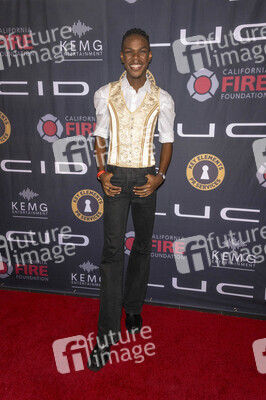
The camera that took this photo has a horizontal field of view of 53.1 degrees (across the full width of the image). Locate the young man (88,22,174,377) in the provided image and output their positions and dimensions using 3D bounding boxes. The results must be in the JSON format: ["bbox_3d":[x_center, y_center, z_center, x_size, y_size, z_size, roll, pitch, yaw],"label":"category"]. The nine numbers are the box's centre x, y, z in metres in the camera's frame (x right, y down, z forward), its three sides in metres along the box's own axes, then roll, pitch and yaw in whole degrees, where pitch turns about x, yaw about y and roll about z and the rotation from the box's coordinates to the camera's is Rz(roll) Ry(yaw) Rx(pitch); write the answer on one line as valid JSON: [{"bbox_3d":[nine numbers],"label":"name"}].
[{"bbox_3d":[0.006,-0.039,1.514,0.480,1.780,0.530,1,9,2],"label":"young man"}]

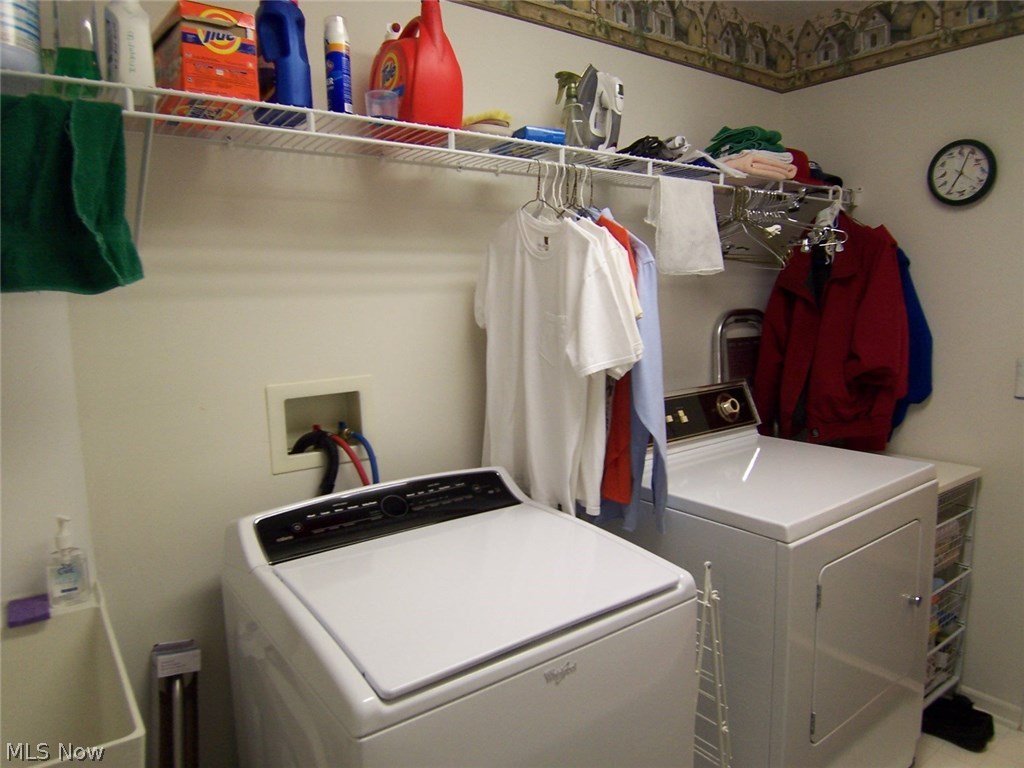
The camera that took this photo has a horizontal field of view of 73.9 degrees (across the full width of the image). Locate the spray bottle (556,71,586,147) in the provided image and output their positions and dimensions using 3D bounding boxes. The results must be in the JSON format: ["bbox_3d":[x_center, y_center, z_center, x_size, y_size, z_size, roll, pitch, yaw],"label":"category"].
[{"bbox_3d":[0.142,-0.665,1.681,0.100,0.200,0.062,-7,10,-35],"label":"spray bottle"}]

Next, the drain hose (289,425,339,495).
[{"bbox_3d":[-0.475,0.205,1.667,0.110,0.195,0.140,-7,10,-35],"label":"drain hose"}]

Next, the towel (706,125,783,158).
[{"bbox_3d":[0.722,-0.757,2.162,0.210,0.090,0.185,-7,10,-35],"label":"towel"}]

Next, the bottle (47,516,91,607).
[{"bbox_3d":[-0.873,0.341,1.337,0.055,0.178,0.070,6,11,42],"label":"bottle"}]

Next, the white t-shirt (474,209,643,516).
[{"bbox_3d":[0.085,-0.058,1.613,0.130,0.710,0.560,-7,10,-35],"label":"white t-shirt"}]

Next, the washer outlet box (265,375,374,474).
[{"bbox_3d":[-0.485,0.091,1.700,0.257,0.215,0.095,-7,10,-35],"label":"washer outlet box"}]

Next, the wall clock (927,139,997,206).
[{"bbox_3d":[1.431,-0.674,2.166,0.040,0.205,0.205,-7,10,-35],"label":"wall clock"}]

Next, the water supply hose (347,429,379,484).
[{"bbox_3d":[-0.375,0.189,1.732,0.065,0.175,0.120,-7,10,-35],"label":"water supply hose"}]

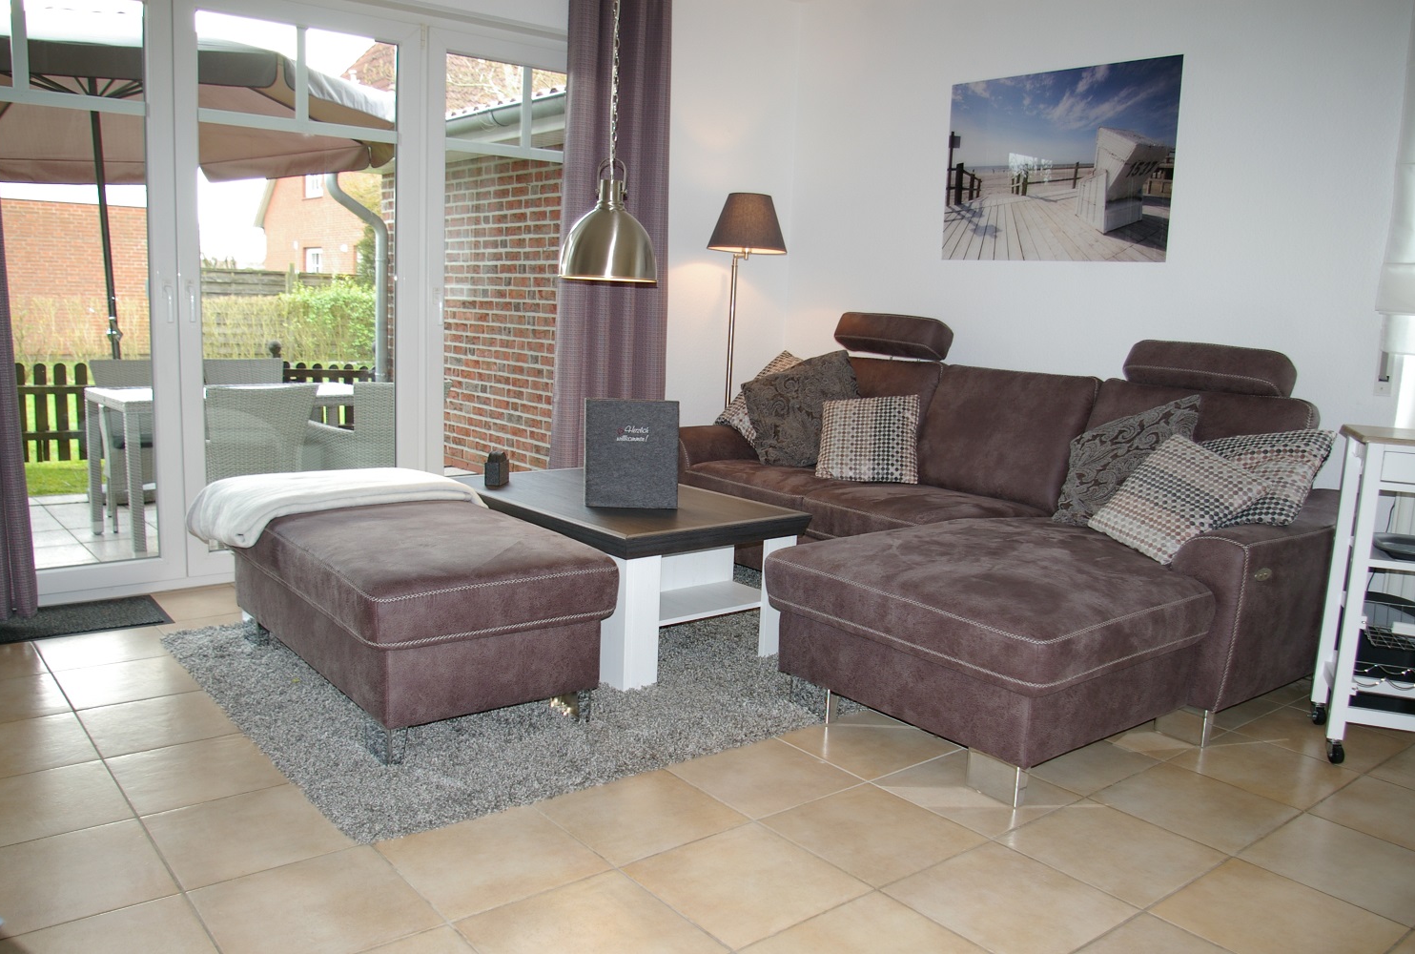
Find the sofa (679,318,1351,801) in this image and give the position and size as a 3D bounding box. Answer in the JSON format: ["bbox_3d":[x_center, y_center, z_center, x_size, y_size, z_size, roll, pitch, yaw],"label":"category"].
[{"bbox_3d":[0.627,0.000,3.630,1.724,1.043,2.462,-5,11,-39],"label":"sofa"}]

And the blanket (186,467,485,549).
[{"bbox_3d":[-1.128,0.113,3.326,0.752,0.192,0.554,-5,11,-39],"label":"blanket"}]

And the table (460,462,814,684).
[{"bbox_3d":[-0.306,0.275,3.524,0.705,0.434,1.142,-5,11,-39],"label":"table"}]

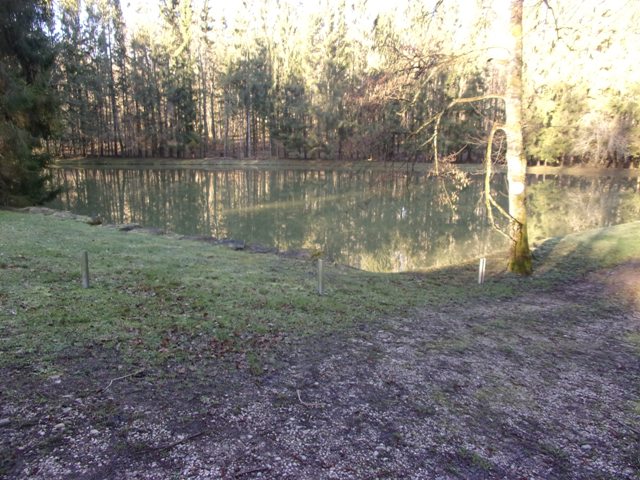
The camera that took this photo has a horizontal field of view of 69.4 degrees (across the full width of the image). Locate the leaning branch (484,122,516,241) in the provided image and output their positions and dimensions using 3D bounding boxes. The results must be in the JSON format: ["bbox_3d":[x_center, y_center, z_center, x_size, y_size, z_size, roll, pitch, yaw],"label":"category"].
[{"bbox_3d":[2.548,-0.816,6.506,0.400,1.630,0.280,3,11,10],"label":"leaning branch"}]

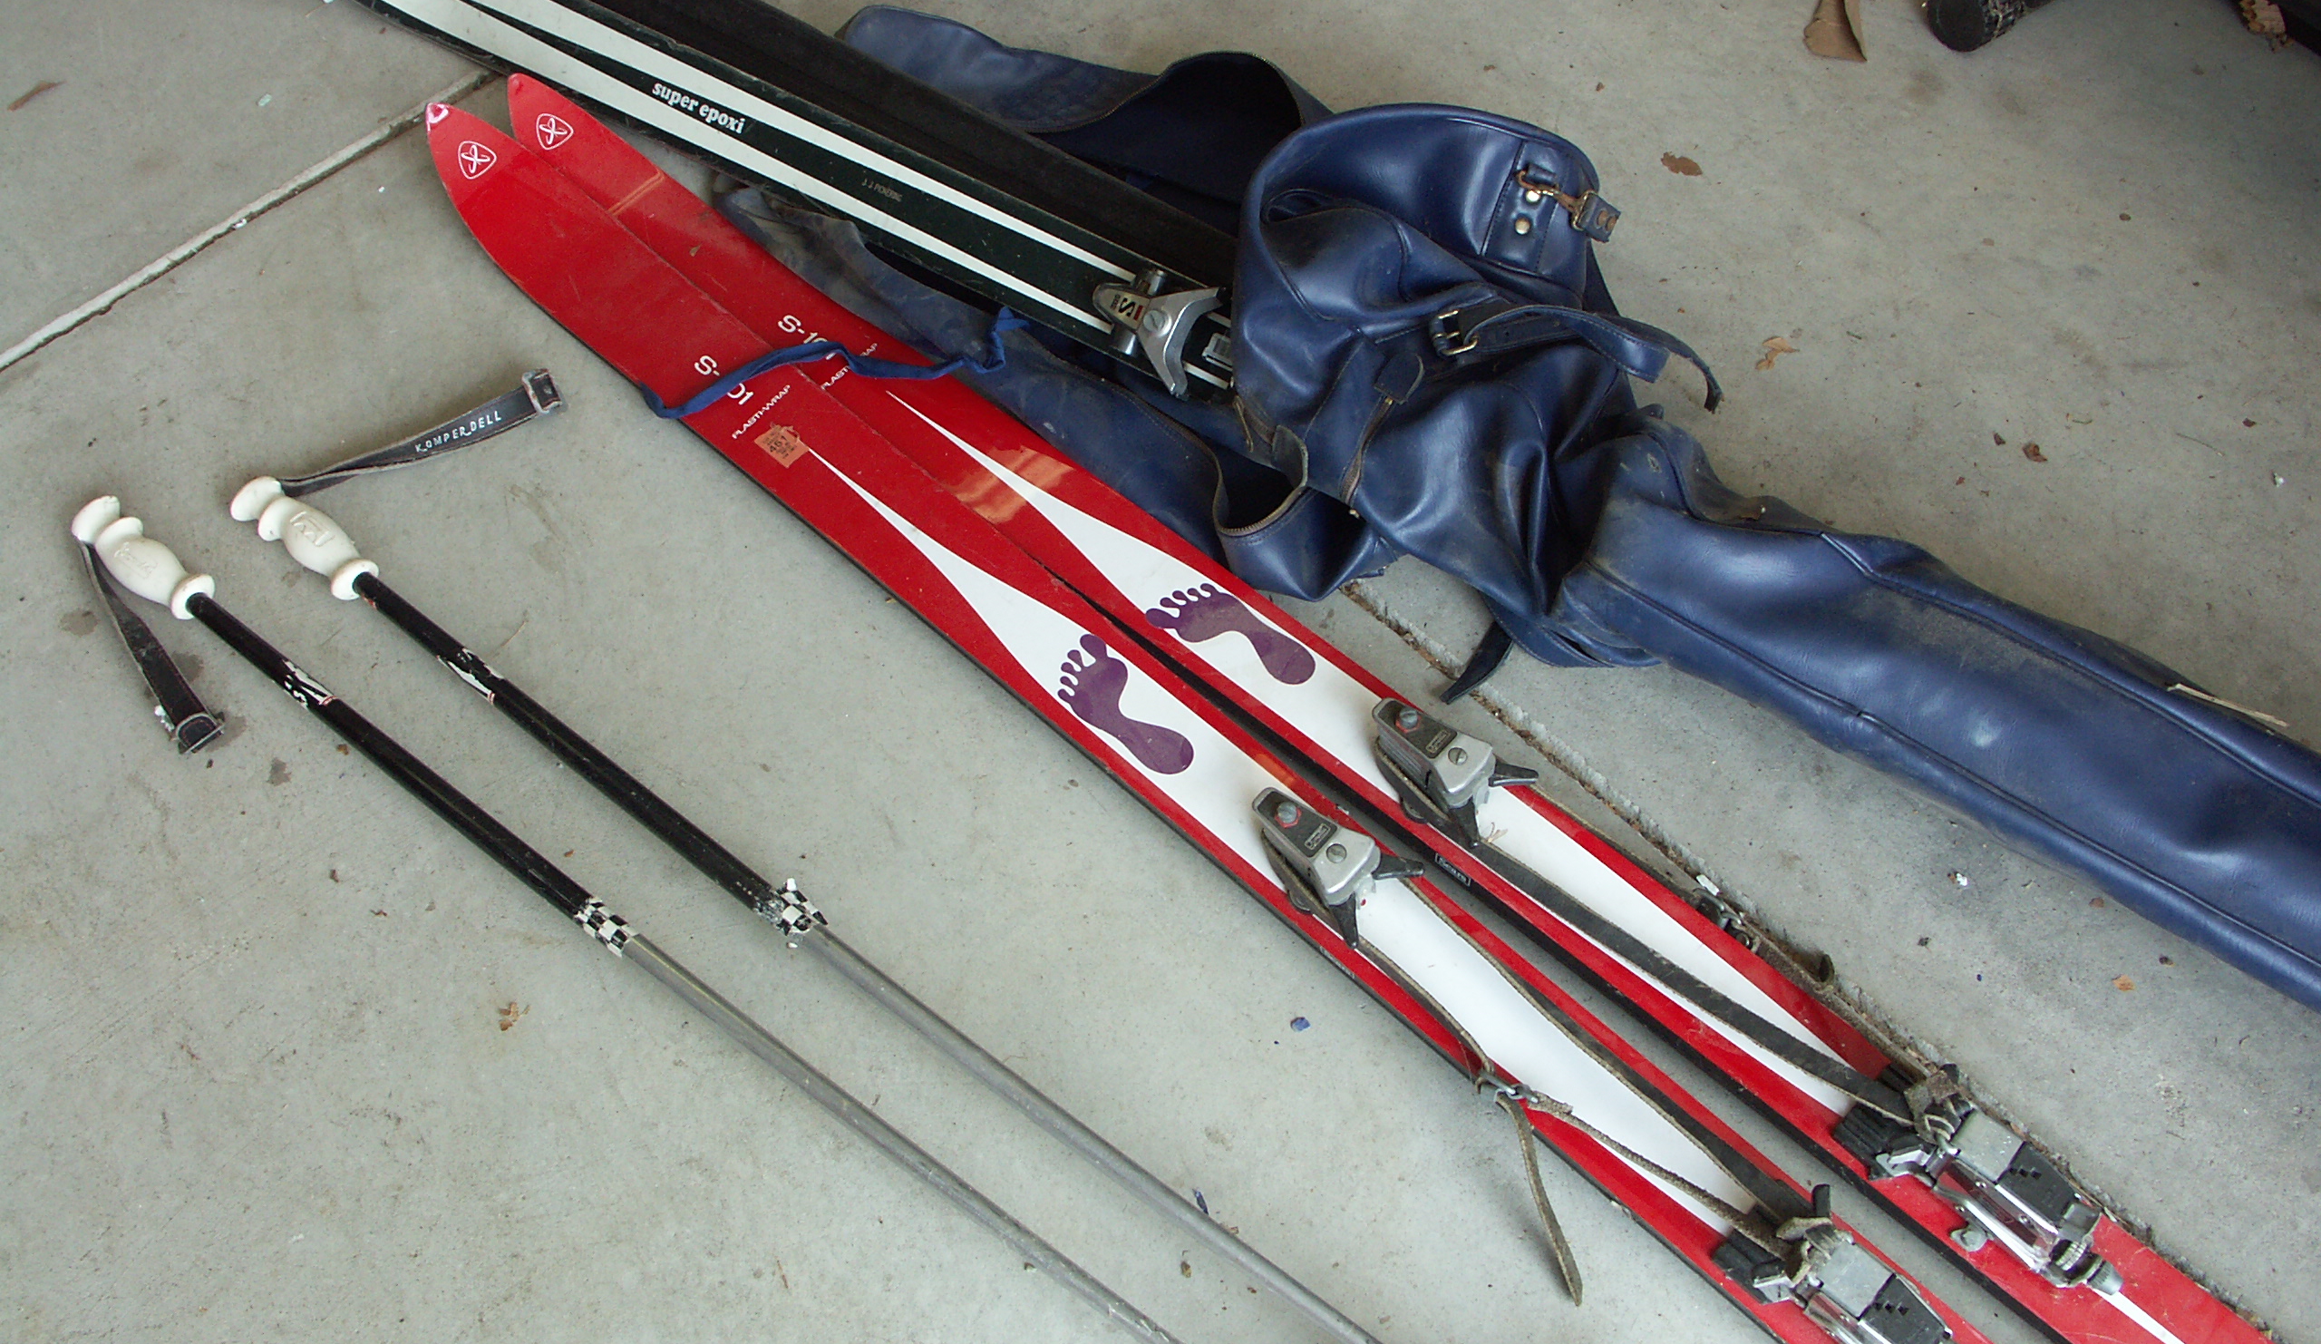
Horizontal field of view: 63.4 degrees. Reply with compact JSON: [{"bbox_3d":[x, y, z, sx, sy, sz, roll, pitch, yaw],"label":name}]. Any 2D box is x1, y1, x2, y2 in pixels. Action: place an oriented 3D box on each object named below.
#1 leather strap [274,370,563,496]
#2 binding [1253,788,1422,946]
[{"bbox_3d":[-0.500,-0.160,1.278,0.193,0.028,0.035,-20,59,-12],"label":"leather strap"},{"bbox_3d":[0.093,0.103,1.057,0.095,0.043,0.062,39,66,22],"label":"binding"}]

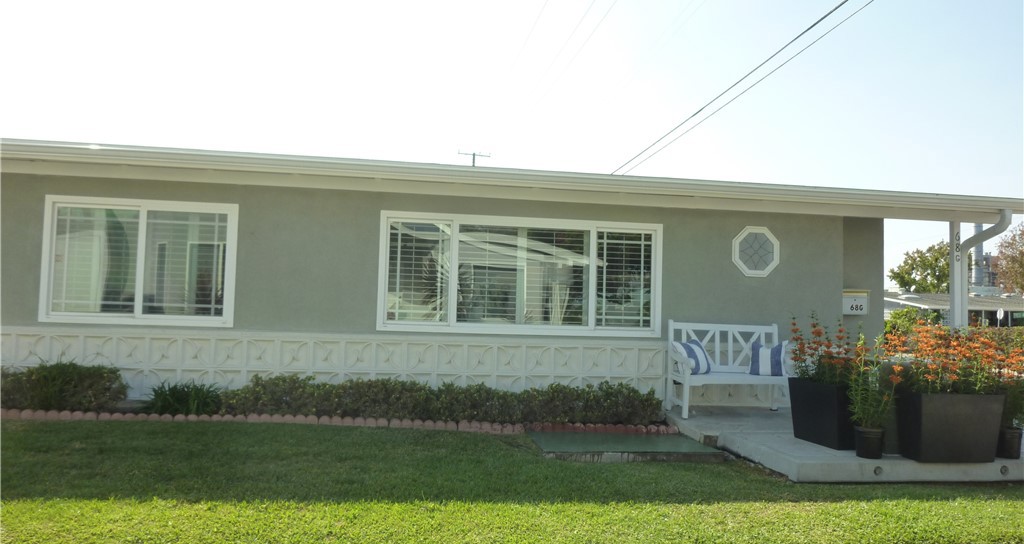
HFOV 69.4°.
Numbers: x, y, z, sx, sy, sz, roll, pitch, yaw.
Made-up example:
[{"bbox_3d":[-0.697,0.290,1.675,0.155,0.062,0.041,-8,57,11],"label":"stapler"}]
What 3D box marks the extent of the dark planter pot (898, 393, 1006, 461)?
[{"bbox_3d":[3.127,1.100,5.294,0.645,0.480,0.290,2,-3,-7],"label":"dark planter pot"}]

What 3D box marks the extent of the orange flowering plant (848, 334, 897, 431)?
[{"bbox_3d":[2.588,0.779,5.309,0.340,0.660,0.320,2,-3,-7],"label":"orange flowering plant"}]

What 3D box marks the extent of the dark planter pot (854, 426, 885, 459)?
[{"bbox_3d":[2.556,1.214,5.283,0.220,0.220,0.220,2,-3,0],"label":"dark planter pot"}]

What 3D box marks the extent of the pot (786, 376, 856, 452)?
[{"bbox_3d":[2.489,1.112,5.841,0.290,0.480,0.640,2,-3,-7],"label":"pot"}]

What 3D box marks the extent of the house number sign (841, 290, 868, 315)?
[{"bbox_3d":[4.064,0.360,8.723,0.310,0.295,0.130,2,-3,-7],"label":"house number sign"}]

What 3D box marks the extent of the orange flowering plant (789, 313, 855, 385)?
[{"bbox_3d":[2.522,0.614,5.871,0.380,0.580,0.580,2,-3,-7],"label":"orange flowering plant"}]

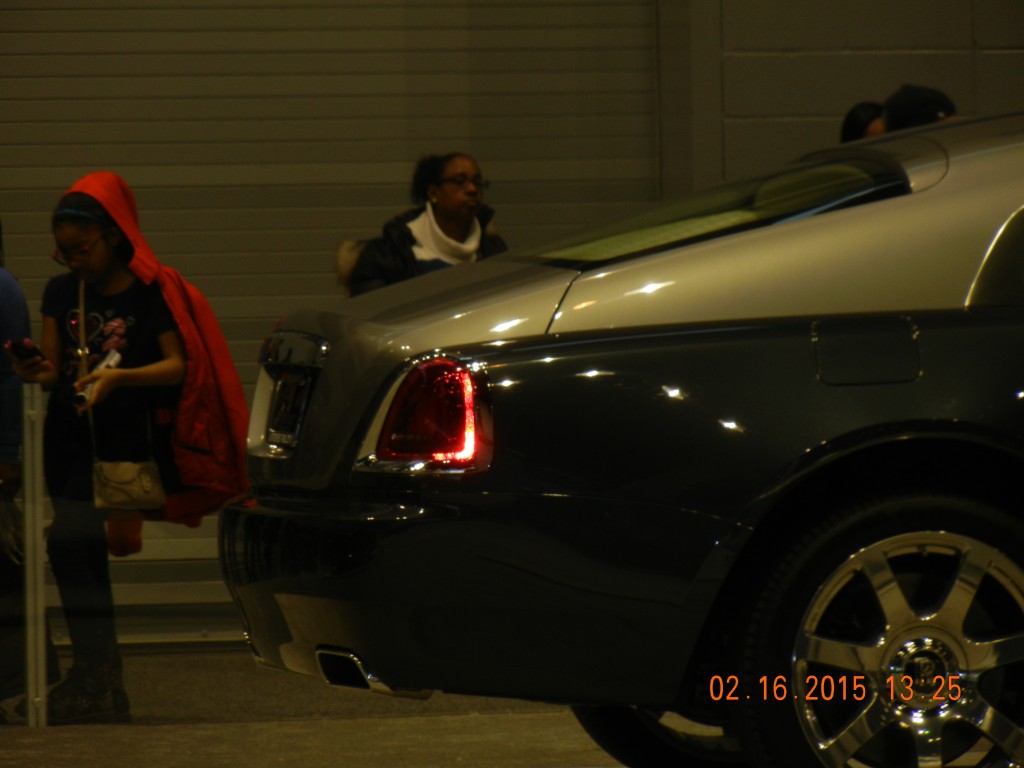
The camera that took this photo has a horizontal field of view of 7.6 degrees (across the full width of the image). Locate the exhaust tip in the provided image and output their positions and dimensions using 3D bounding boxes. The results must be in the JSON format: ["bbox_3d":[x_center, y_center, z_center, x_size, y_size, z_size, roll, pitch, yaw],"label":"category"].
[{"bbox_3d":[-0.278,0.583,15.540,0.210,0.098,0.155,-1,1,-16],"label":"exhaust tip"}]

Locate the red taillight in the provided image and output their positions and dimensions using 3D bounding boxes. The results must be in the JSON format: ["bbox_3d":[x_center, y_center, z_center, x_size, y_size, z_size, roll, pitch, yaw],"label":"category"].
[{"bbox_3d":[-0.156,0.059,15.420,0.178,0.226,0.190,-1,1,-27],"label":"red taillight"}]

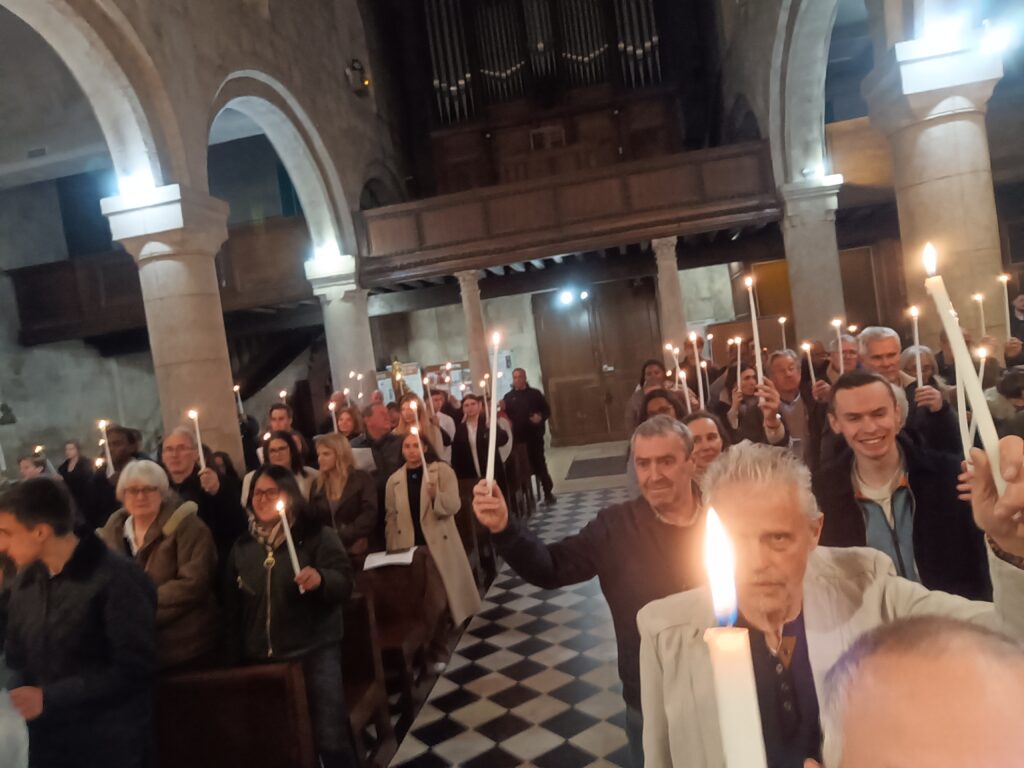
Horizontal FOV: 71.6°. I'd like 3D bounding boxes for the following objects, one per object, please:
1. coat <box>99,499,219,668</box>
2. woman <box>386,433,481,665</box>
[{"bbox_3d":[-1.582,0.897,3.177,0.560,0.760,0.380,-8,1,8],"label":"coat"},{"bbox_3d":[-0.573,1.096,4.799,0.560,1.590,0.420,-8,1,5],"label":"woman"}]

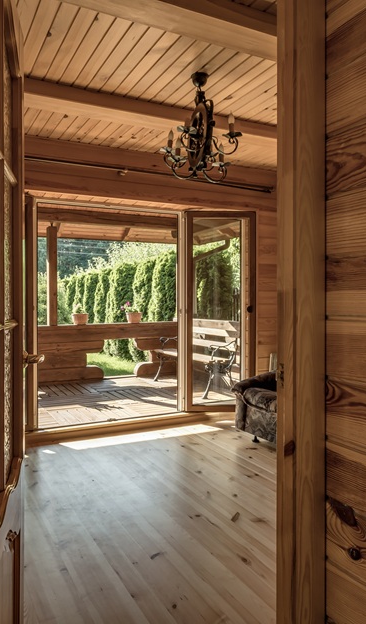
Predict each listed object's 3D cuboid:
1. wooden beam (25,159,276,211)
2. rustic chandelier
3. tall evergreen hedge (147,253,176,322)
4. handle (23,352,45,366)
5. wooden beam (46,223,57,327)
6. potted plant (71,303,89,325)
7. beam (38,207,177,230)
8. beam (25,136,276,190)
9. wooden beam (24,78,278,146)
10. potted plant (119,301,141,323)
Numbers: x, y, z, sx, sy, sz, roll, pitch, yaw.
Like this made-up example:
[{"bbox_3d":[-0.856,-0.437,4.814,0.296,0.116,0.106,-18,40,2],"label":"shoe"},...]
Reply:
[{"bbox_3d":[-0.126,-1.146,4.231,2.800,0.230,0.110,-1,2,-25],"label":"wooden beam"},{"bbox_3d":[0.104,-1.098,2.630,0.460,0.640,0.430,-1,2,-27],"label":"rustic chandelier"},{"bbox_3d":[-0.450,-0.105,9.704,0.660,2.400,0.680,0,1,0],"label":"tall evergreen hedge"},{"bbox_3d":[-0.511,0.163,1.520,0.065,0.055,0.110,0,1,-12],"label":"handle"},{"bbox_3d":[-1.997,-0.545,6.749,0.135,1.550,0.135,-1,2,-27],"label":"wooden beam"},{"bbox_3d":[-1.641,0.035,6.967,0.290,0.330,0.280,-1,2,-27],"label":"potted plant"},{"bbox_3d":[-1.115,-1.502,7.221,2.800,0.200,0.180,-1,2,-25],"label":"beam"},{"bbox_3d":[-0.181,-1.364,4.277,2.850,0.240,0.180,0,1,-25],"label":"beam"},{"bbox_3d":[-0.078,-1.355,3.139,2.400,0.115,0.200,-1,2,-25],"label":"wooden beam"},{"bbox_3d":[-0.856,0.020,7.366,0.320,0.340,0.290,-1,2,-27],"label":"potted plant"}]

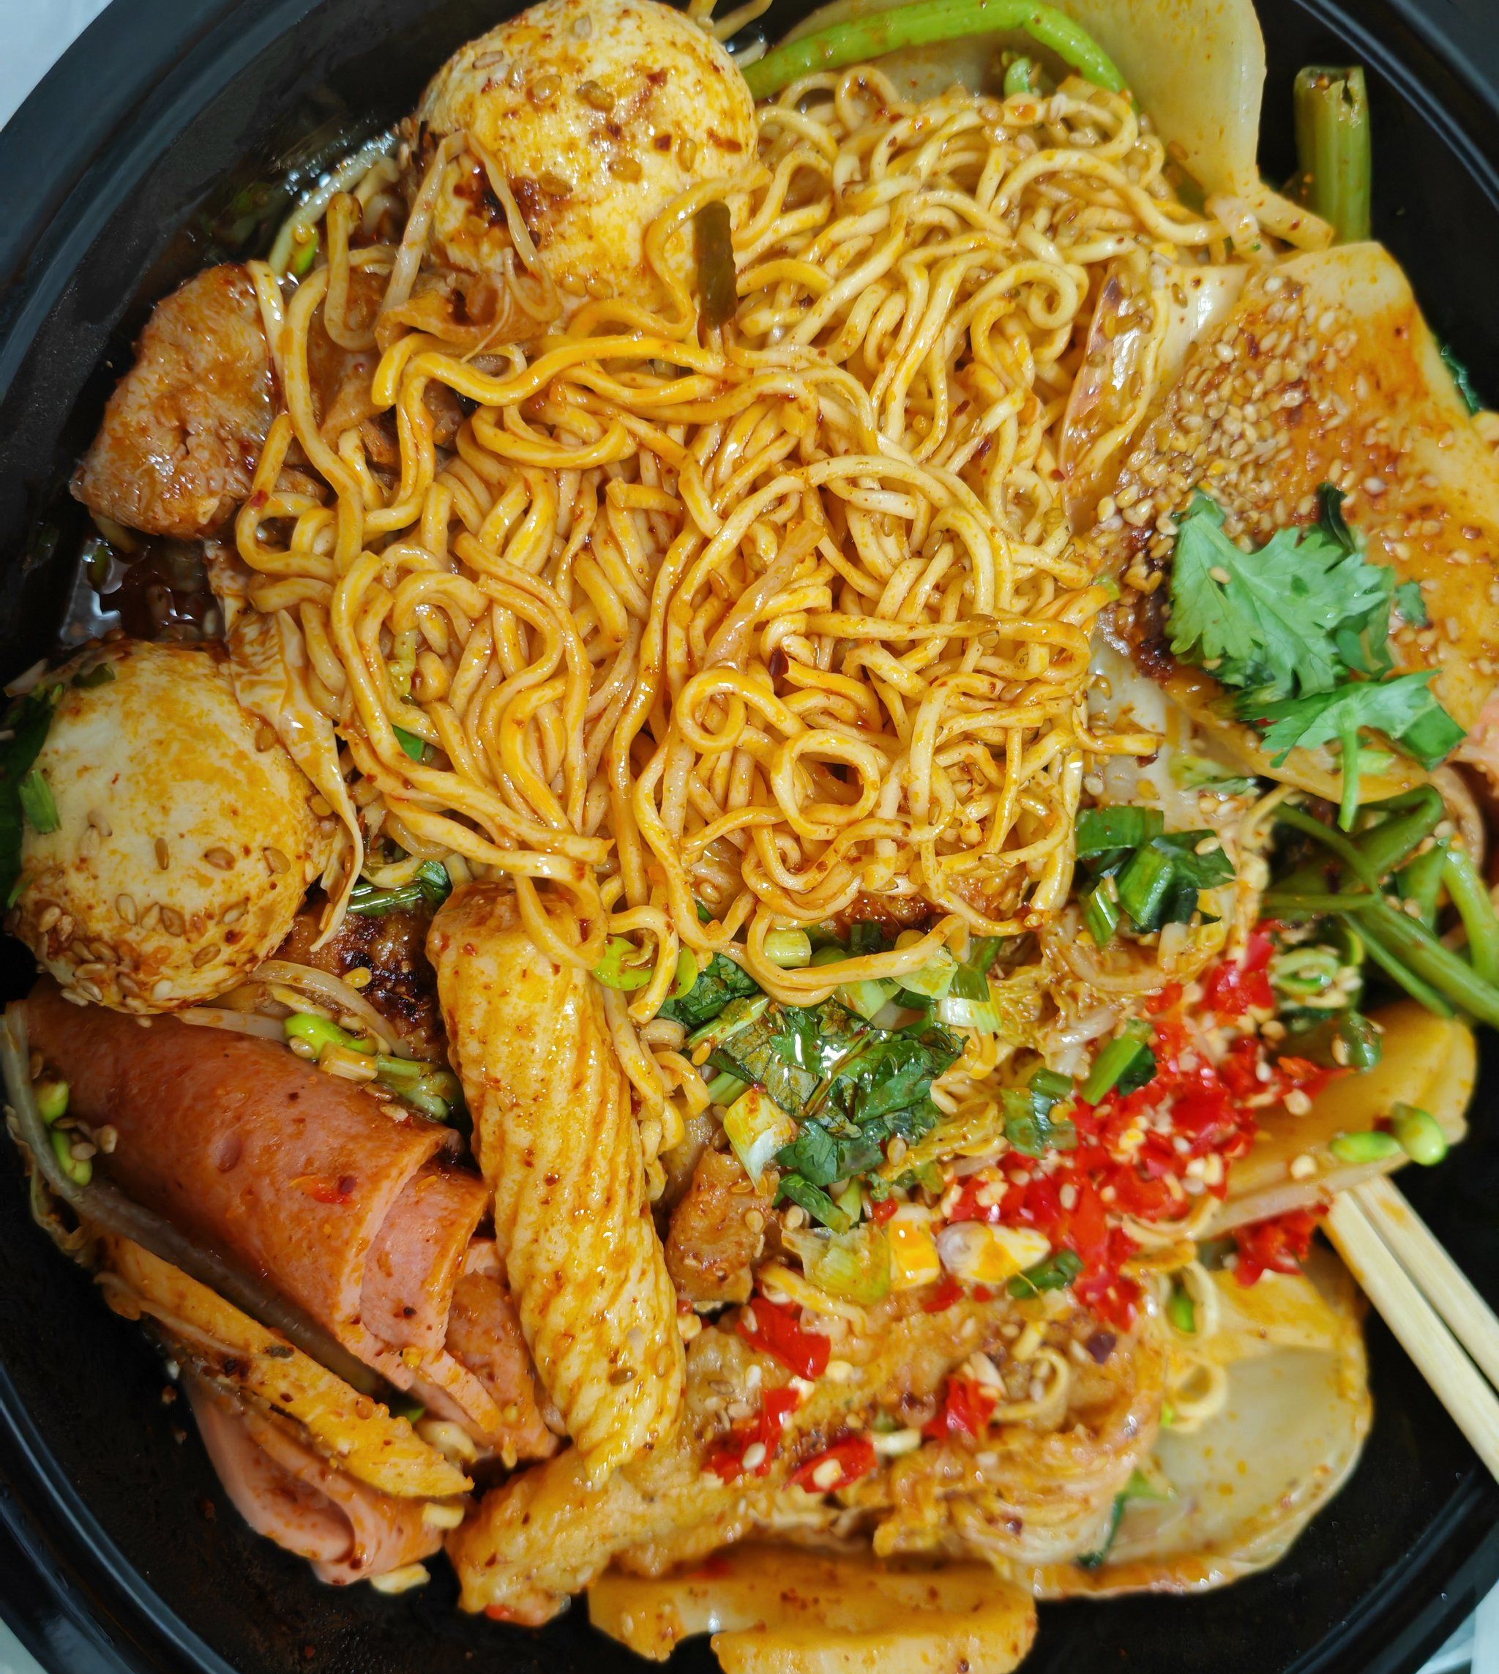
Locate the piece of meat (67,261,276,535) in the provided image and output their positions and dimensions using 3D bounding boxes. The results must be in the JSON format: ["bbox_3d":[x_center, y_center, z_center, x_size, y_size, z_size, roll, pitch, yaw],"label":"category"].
[{"bbox_3d":[-0.064,-0.049,0.175,0.023,0.018,0.030,26,83,-20],"label":"piece of meat"}]

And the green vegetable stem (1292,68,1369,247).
[{"bbox_3d":[0.075,-0.087,0.200,0.009,0.009,0.026,-15,119,-22],"label":"green vegetable stem"}]

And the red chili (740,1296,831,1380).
[{"bbox_3d":[0.004,0.061,0.191,0.013,0.004,0.005,40,77,-20],"label":"red chili"}]

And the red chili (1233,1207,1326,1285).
[{"bbox_3d":[0.073,0.056,0.214,0.013,0.006,0.011,-19,99,-19],"label":"red chili"}]

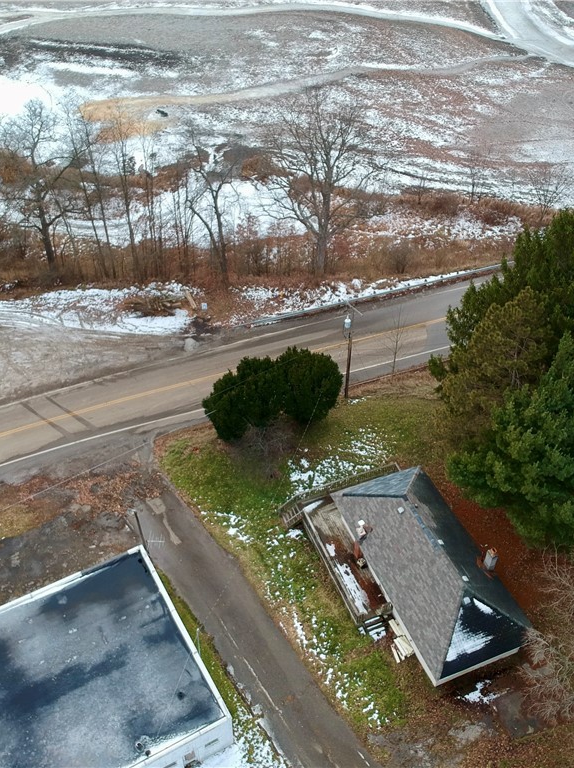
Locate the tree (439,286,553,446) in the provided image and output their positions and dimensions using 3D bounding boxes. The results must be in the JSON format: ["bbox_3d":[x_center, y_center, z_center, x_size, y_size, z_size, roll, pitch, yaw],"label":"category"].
[{"bbox_3d":[16.719,-1.742,57.101,9.000,13.200,9.000,1,41,0],"label":"tree"}]

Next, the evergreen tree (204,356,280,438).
[{"bbox_3d":[-3.584,1.221,58.491,6.200,6.600,6.200,1,41,0],"label":"evergreen tree"}]

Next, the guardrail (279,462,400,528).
[{"bbox_3d":[4.081,8.023,54.365,9.922,1.300,1.100,-18,45,-20],"label":"guardrail"}]

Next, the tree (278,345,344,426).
[{"bbox_3d":[1.894,0.167,59.748,5.350,6.600,5.350,1,41,0],"label":"tree"}]

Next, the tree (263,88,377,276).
[{"bbox_3d":[3.214,-18.717,72.277,10.800,19.300,10.800,1,41,0],"label":"tree"}]

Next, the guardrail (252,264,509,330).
[{"bbox_3d":[9.625,-9.010,74.588,28.803,0.800,0.800,-14,44,-16],"label":"guardrail"}]

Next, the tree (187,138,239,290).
[{"bbox_3d":[-7.178,-16.149,71.743,5.200,16.000,5.200,1,41,0],"label":"tree"}]

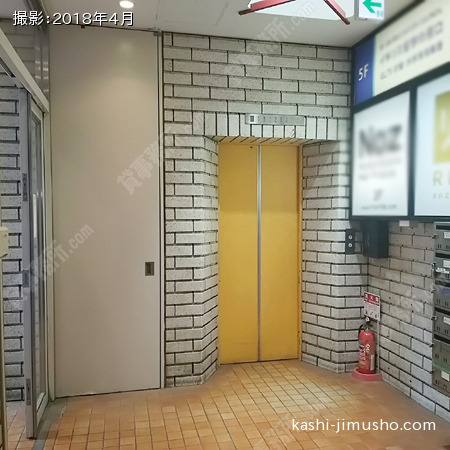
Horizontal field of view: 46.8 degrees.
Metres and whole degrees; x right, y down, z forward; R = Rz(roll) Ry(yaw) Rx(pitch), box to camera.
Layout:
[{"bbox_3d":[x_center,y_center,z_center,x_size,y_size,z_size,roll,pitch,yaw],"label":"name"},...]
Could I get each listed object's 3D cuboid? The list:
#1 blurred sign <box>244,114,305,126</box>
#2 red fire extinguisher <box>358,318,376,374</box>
[{"bbox_3d":[0.430,-0.888,4.395,0.525,0.083,0.030,0,2,-14],"label":"blurred sign"},{"bbox_3d":[1.235,1.054,4.500,0.160,0.500,0.155,-2,2,-43],"label":"red fire extinguisher"}]

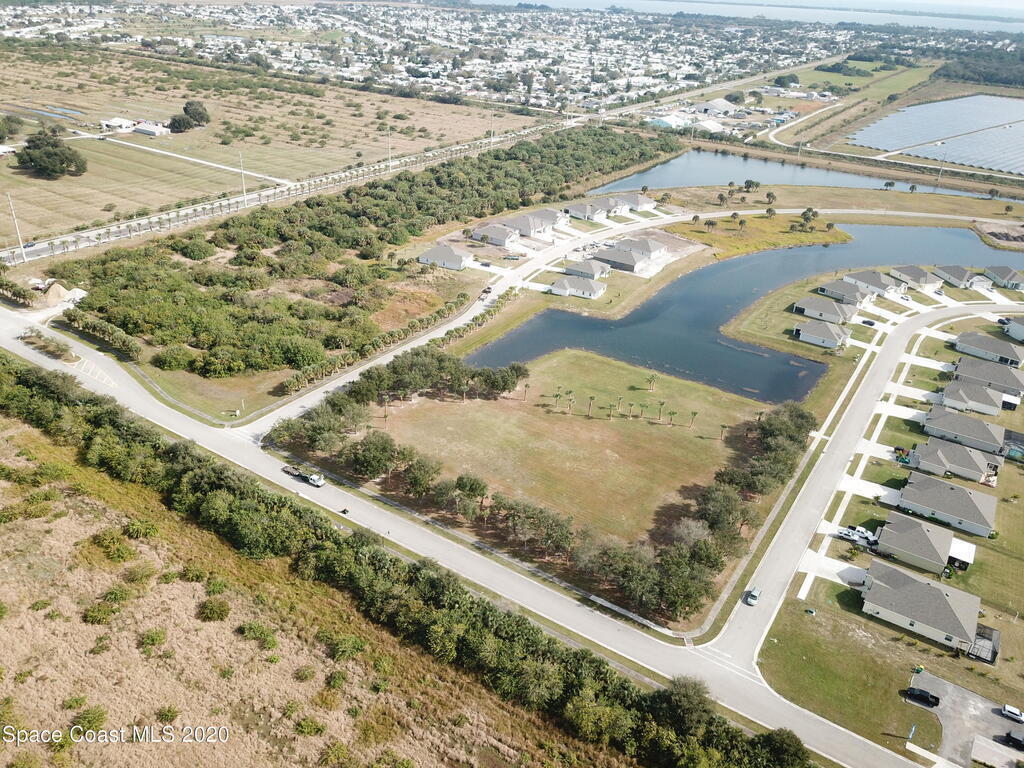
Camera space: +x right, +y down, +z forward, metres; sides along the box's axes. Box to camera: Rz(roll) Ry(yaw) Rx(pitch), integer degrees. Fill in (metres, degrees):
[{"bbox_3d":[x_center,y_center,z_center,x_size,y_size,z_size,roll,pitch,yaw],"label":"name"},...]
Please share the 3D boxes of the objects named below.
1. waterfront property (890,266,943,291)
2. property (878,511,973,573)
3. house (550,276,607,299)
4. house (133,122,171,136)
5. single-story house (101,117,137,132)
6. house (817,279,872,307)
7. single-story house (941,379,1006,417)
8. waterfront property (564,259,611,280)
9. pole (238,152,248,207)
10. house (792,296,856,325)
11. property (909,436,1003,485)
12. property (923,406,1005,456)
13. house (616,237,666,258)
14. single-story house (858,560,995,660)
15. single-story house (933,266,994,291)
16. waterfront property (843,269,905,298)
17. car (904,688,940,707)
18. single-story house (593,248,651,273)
[{"bbox_3d":[182.542,-48.768,346.330,12.905,5.281,18.681,-4,28,-13],"label":"waterfront property"},{"bbox_3d":[90.240,33.790,167.110,18.140,6.730,13.860,19,32,28],"label":"property"},{"bbox_3d":[26.770,-38.530,299.180,16.810,5.910,14.670,17,31,25],"label":"house"},{"bbox_3d":[-250.540,-177.480,537.150,22.220,5.100,13.450,17,31,24],"label":"house"},{"bbox_3d":[-307.669,-201.651,596.868,17.000,5.400,20.000,19,32,28],"label":"single-story house"},{"bbox_3d":[141.766,-39.340,324.453,13.975,5.495,18.287,-21,35,-37],"label":"house"},{"bbox_3d":[146.214,3.133,243.271,14.849,5.555,14.273,18,31,27],"label":"single-story house"},{"bbox_3d":[33.340,-51.110,337.650,14.861,5.441,13.706,20,32,29],"label":"waterfront property"},{"bbox_3d":[-141.722,-107.485,405.622,0.800,28.488,0.800,18,31,27],"label":"pole"},{"bbox_3d":[125.260,-30.242,305.582,21.312,5.472,13.859,20,32,30],"label":"house"},{"bbox_3d":[115.450,18.730,198.790,20.180,6.110,13.150,18,31,27],"label":"property"},{"bbox_3d":[125.650,11.690,213.130,18.950,6.110,12.530,19,32,28],"label":"property"},{"bbox_3d":[58.420,-62.230,346.760,16.300,6.320,14.980,17,31,25],"label":"house"},{"bbox_3d":[81.780,42.350,149.940,22.930,6.830,14.270,19,32,28],"label":"single-story house"},{"bbox_3d":[204.383,-49.014,348.655,13.142,5.328,21.258,-4,28,-12],"label":"single-story house"},{"bbox_3d":[159.984,-45.668,337.894,15.318,5.763,20.831,-14,32,-28],"label":"waterfront property"},{"bbox_3d":[71.090,53.770,132.650,4.990,1.780,1.900,18,31,27],"label":"car"},{"bbox_3d":[47.210,-54.980,331.490,19.460,6.730,15.180,18,31,26],"label":"single-story house"}]

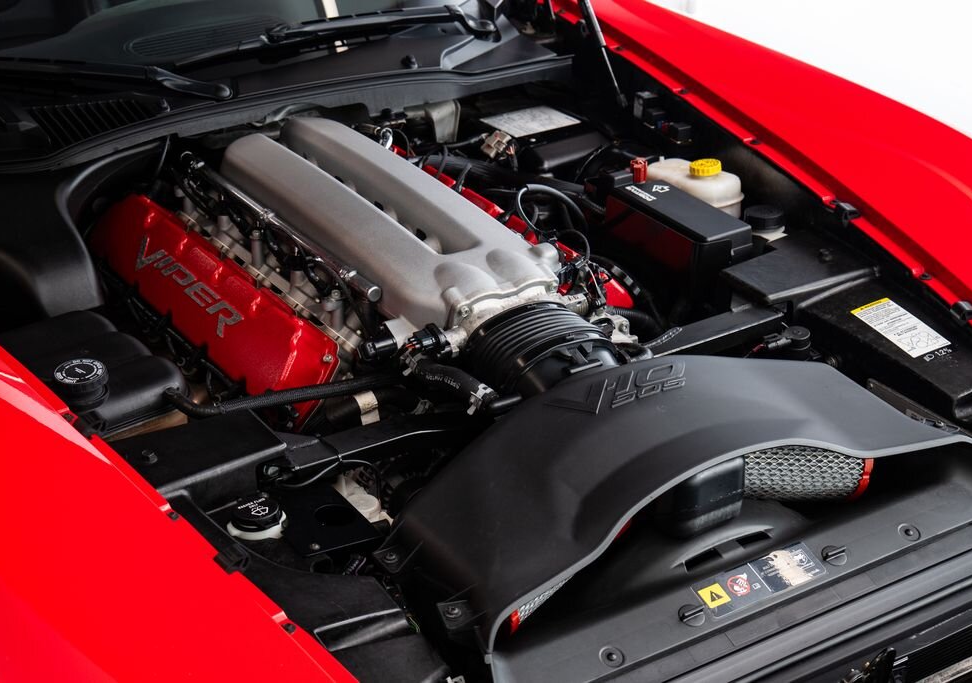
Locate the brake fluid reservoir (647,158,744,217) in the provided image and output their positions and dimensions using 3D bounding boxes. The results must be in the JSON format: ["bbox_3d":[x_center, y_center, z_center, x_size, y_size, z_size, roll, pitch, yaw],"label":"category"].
[{"bbox_3d":[0.296,-0.212,2.164,0.087,0.125,0.137,-16,31,-29],"label":"brake fluid reservoir"}]

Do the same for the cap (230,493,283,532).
[{"bbox_3d":[-0.227,0.170,1.465,0.050,0.023,0.050,0,26,0],"label":"cap"}]

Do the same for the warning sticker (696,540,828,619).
[{"bbox_3d":[0.266,0.232,1.440,0.144,0.002,0.039,-16,52,-29],"label":"warning sticker"}]

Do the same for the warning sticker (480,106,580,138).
[{"bbox_3d":[0.071,-0.346,2.330,0.130,0.002,0.094,-16,31,-29],"label":"warning sticker"}]

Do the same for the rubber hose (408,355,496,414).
[{"bbox_3d":[-0.038,0.046,1.630,0.035,0.040,0.120,-22,34,-37],"label":"rubber hose"}]

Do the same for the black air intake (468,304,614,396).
[{"bbox_3d":[0.081,0.057,1.675,0.175,0.150,0.170,-16,31,-29],"label":"black air intake"}]

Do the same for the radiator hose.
[{"bbox_3d":[-0.227,0.058,1.637,0.255,0.038,0.028,-8,28,-15],"label":"radiator hose"}]

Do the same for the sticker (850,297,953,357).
[{"bbox_3d":[0.492,-0.016,1.755,0.065,0.002,0.103,-16,43,-29],"label":"sticker"}]

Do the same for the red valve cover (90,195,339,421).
[{"bbox_3d":[-0.395,-0.063,1.968,0.080,0.145,0.610,19,10,-40],"label":"red valve cover"}]

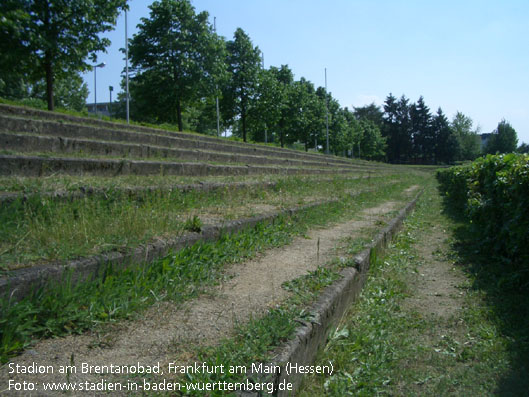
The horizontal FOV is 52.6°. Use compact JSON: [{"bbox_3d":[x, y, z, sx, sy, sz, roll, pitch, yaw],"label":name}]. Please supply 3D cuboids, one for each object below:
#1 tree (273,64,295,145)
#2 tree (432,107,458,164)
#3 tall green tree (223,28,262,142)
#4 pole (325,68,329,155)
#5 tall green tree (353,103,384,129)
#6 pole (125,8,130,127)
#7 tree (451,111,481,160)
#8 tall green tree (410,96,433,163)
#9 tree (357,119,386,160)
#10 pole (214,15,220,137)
[{"bbox_3d":[1.531,-7.432,42.870,2.300,6.670,2.400,-1,2,0],"label":"tree"},{"bbox_3d":[39.916,-13.834,117.748,5.600,12.900,5.500,-1,2,0],"label":"tree"},{"bbox_3d":[-1.428,-7.495,35.352,3.100,7.560,3.100,-1,2,0],"label":"tall green tree"},{"bbox_3d":[6.694,-9.212,56.821,0.180,9.160,0.180,-1,2,0],"label":"pole"},{"bbox_3d":[20.892,-13.194,106.766,6.600,12.000,6.300,-1,2,0],"label":"tall green tree"},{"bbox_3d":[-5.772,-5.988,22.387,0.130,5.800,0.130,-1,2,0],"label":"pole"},{"bbox_3d":[45.841,-14.019,121.764,6.700,12.090,6.500,-1,2,0],"label":"tree"},{"bbox_3d":[34.714,-14.991,117.708,5.000,15.000,5.000,-1,2,0],"label":"tall green tree"},{"bbox_3d":[16.341,-9.002,81.873,4.500,6.510,4.500,-1,2,0],"label":"tree"},{"bbox_3d":[-2.711,-7.051,30.864,0.140,6.980,0.140,-1,2,0],"label":"pole"}]

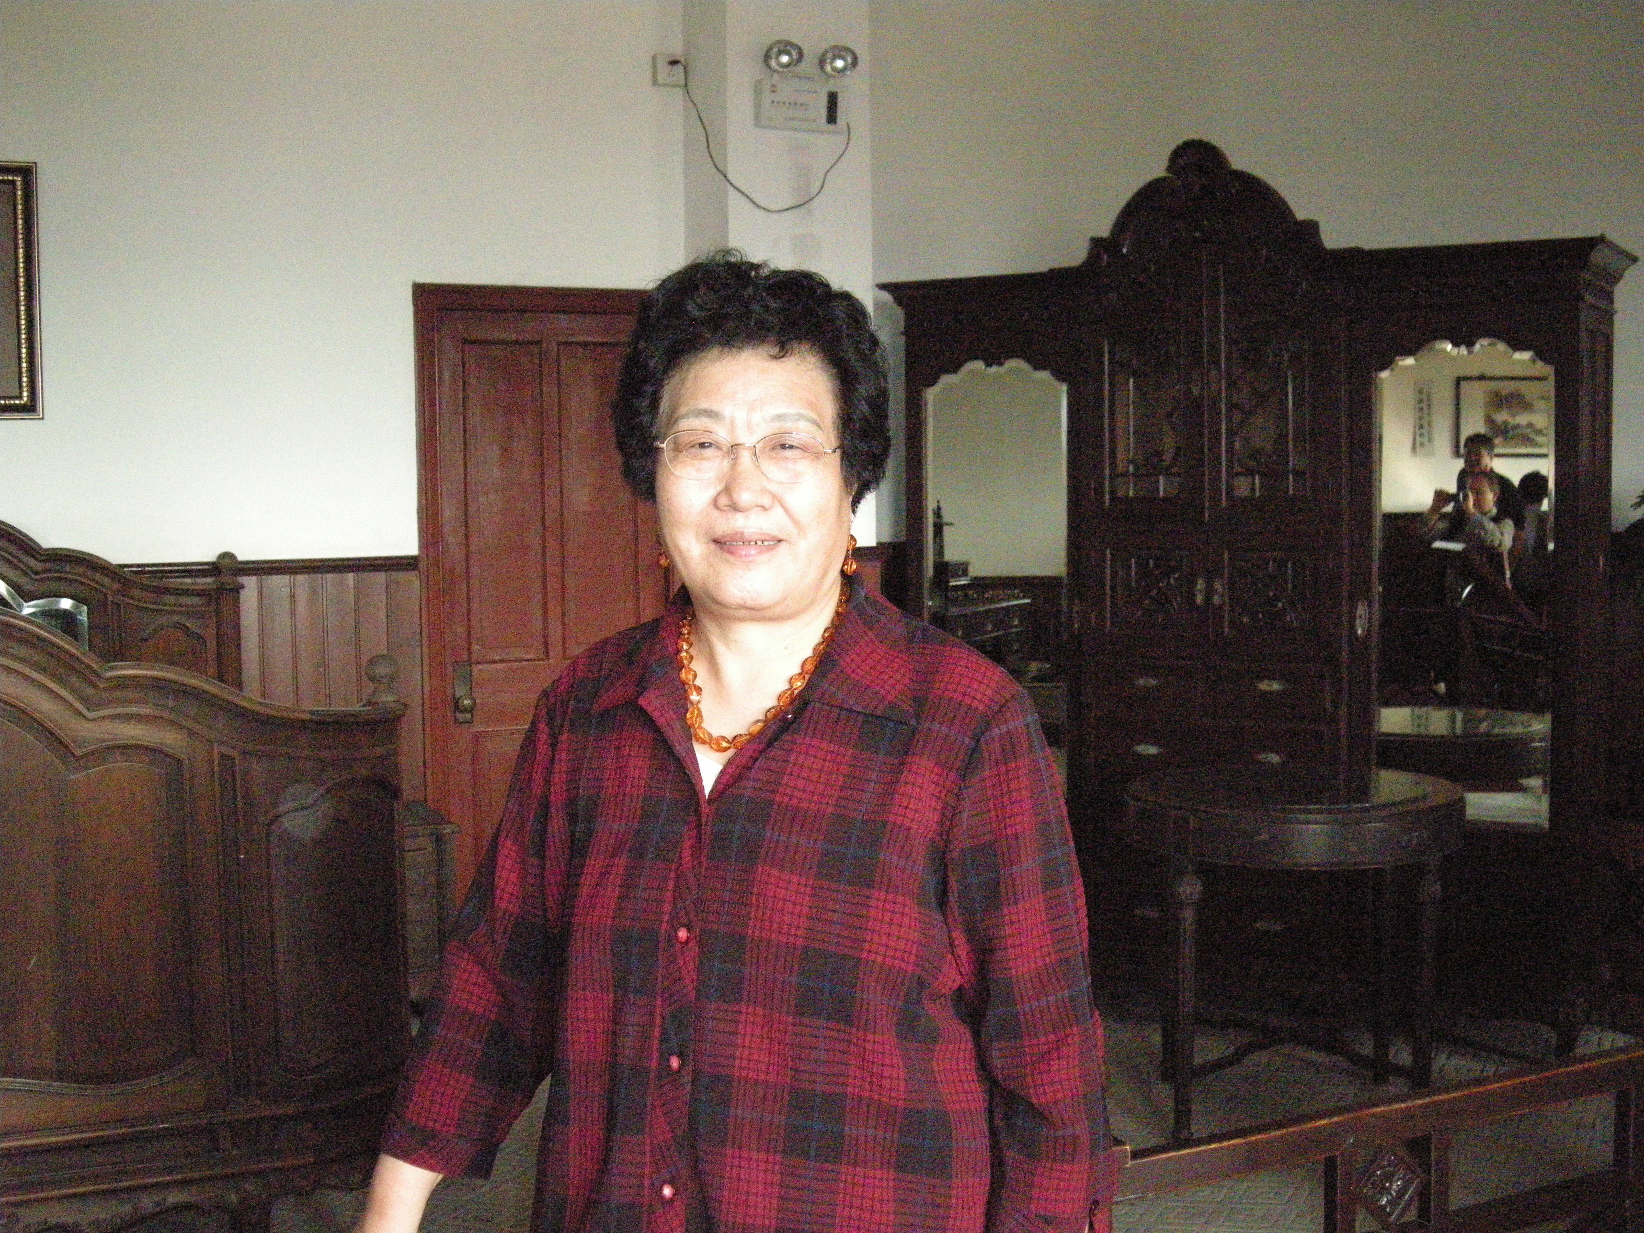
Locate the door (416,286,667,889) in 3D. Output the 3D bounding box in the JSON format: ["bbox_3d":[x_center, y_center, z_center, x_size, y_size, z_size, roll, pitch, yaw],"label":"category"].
[{"bbox_3d":[-0.754,0.086,5.034,0.776,2.047,0.100,-2,4,-23],"label":"door"}]

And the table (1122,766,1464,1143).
[{"bbox_3d":[1.066,0.766,3.989,0.785,0.765,0.610,-1,4,4],"label":"table"}]

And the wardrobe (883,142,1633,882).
[{"bbox_3d":[1.152,-0.083,4.839,1.952,2.360,0.580,2,5,31],"label":"wardrobe"}]

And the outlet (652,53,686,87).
[{"bbox_3d":[-0.436,-1.565,5.037,0.088,0.088,0.038,-2,4,-23],"label":"outlet"}]

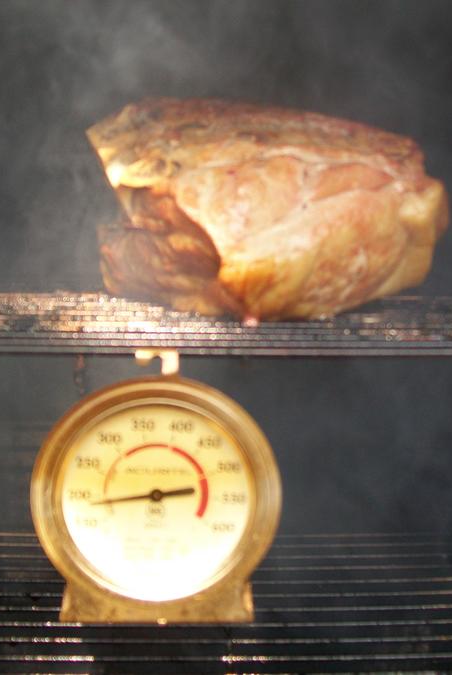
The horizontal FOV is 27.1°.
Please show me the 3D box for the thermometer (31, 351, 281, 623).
[{"bbox_3d":[-0.025,0.056,0.353,0.089,0.092,0.036,0,8,0],"label":"thermometer"}]

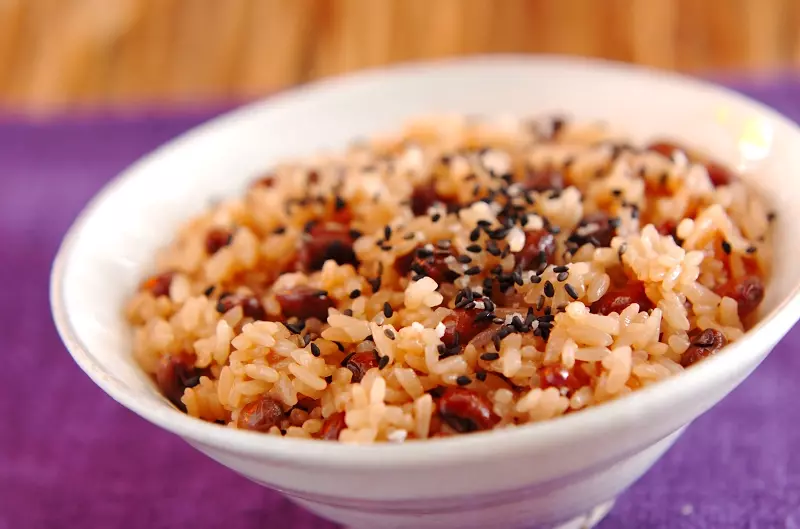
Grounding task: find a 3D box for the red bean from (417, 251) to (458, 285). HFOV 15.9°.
[{"bbox_3d":[0.006,0.000,0.460,0.009,0.006,0.006,8,34,25],"label":"red bean"}]

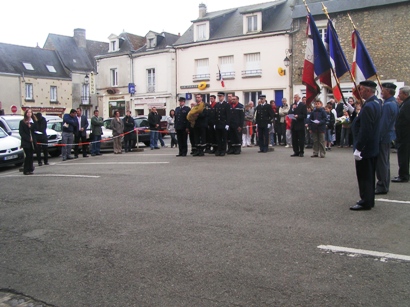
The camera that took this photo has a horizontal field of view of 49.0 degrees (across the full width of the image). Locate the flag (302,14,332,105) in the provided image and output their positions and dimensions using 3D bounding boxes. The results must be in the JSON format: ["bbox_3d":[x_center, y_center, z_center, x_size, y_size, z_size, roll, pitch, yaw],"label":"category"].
[{"bbox_3d":[1.651,-1.394,6.600,0.450,1.270,0.270,2,6,27],"label":"flag"}]

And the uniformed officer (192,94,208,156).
[{"bbox_3d":[-0.120,-0.803,12.850,0.530,1.770,0.420,1,5,16],"label":"uniformed officer"}]

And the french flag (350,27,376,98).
[{"bbox_3d":[2.439,-1.365,6.900,0.400,1.100,0.250,0,4,0],"label":"french flag"}]

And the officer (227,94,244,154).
[{"bbox_3d":[0.946,-0.832,13.443,0.540,1.760,0.360,3,5,32],"label":"officer"}]

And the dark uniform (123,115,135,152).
[{"bbox_3d":[-2.983,-0.787,17.700,0.500,1.480,0.330,-1,5,-6],"label":"dark uniform"}]

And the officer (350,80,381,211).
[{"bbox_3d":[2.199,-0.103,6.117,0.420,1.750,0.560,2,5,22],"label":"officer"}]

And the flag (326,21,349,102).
[{"bbox_3d":[2.134,-1.493,7.300,0.450,1.270,0.270,2,6,27],"label":"flag"}]

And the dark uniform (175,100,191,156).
[{"bbox_3d":[-0.668,-0.778,13.287,0.530,1.740,0.340,1,5,18],"label":"dark uniform"}]

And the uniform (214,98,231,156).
[{"bbox_3d":[0.498,-0.831,12.800,0.510,1.820,0.360,1,5,12],"label":"uniform"}]

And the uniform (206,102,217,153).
[{"bbox_3d":[0.237,-0.780,13.650,0.510,1.540,0.340,1,5,16],"label":"uniform"}]

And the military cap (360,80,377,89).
[{"bbox_3d":[2.202,-0.924,6.047,0.250,0.110,0.210,2,5,22],"label":"military cap"}]

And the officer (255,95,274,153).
[{"bbox_3d":[1.828,-0.898,13.756,0.560,1.770,0.340,1,5,18],"label":"officer"}]

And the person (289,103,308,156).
[{"bbox_3d":[2.670,-0.800,12.800,0.450,1.750,0.550,-4,6,-37],"label":"person"}]

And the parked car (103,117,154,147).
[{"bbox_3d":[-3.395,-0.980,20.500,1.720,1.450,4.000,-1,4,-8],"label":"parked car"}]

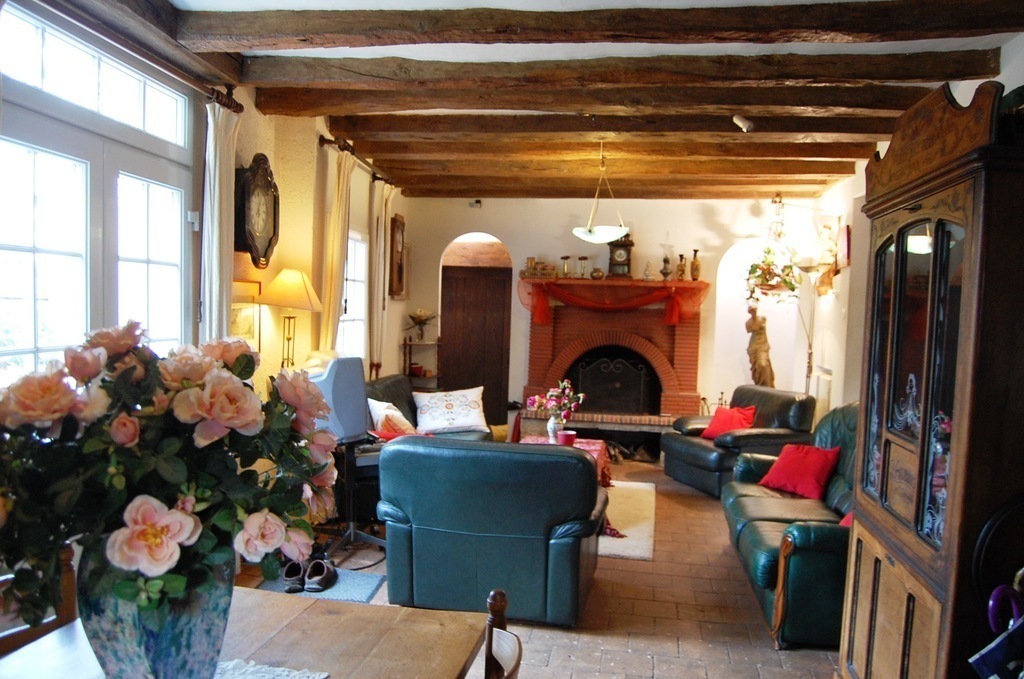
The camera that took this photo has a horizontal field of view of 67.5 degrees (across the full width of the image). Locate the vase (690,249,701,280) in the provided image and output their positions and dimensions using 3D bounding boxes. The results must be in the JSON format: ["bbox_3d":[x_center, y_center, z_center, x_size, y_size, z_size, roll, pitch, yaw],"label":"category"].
[{"bbox_3d":[1.823,-0.744,7.597,0.096,0.314,0.096,2,2,9],"label":"vase"}]

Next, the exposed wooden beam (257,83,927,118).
[{"bbox_3d":[0.467,-1.424,4.540,4.057,0.152,0.193,2,2,6],"label":"exposed wooden beam"}]

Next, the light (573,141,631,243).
[{"bbox_3d":[0.637,-1.035,5.439,0.420,0.730,0.420,3,2,8],"label":"light"}]

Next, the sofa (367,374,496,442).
[{"bbox_3d":[-0.747,0.768,6.437,0.943,0.832,1.704,2,2,9],"label":"sofa"}]

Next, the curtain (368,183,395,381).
[{"bbox_3d":[-1.211,-0.514,7.051,0.142,1.785,0.456,2,2,9],"label":"curtain"}]

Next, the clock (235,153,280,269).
[{"bbox_3d":[-1.653,-0.816,4.916,0.170,0.710,0.480,2,2,4],"label":"clock"}]

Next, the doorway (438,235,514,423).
[{"bbox_3d":[-0.386,-0.005,8.278,0.781,2.272,0.203,2,2,9],"label":"doorway"}]

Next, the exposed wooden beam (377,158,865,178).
[{"bbox_3d":[0.829,-1.481,6.628,4.027,0.152,0.183,2,2,9],"label":"exposed wooden beam"}]

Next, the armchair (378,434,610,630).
[{"bbox_3d":[-0.043,0.866,3.960,1.055,0.842,0.893,2,2,13],"label":"armchair"}]

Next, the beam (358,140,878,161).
[{"bbox_3d":[0.749,-1.501,6.058,4.030,0.135,0.190,3,2,8],"label":"beam"}]

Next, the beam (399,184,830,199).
[{"bbox_3d":[0.929,-1.542,7.890,4.300,0.140,0.200,3,2,8],"label":"beam"}]

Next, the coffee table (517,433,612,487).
[{"bbox_3d":[0.315,1.032,5.538,0.720,0.450,1.150,3,2,8],"label":"coffee table"}]

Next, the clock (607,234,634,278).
[{"bbox_3d":[1.111,-0.847,7.832,0.290,0.460,0.190,3,2,8],"label":"clock"}]

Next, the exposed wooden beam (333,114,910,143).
[{"bbox_3d":[0.664,-1.481,5.343,4.020,0.135,0.230,3,2,8],"label":"exposed wooden beam"}]

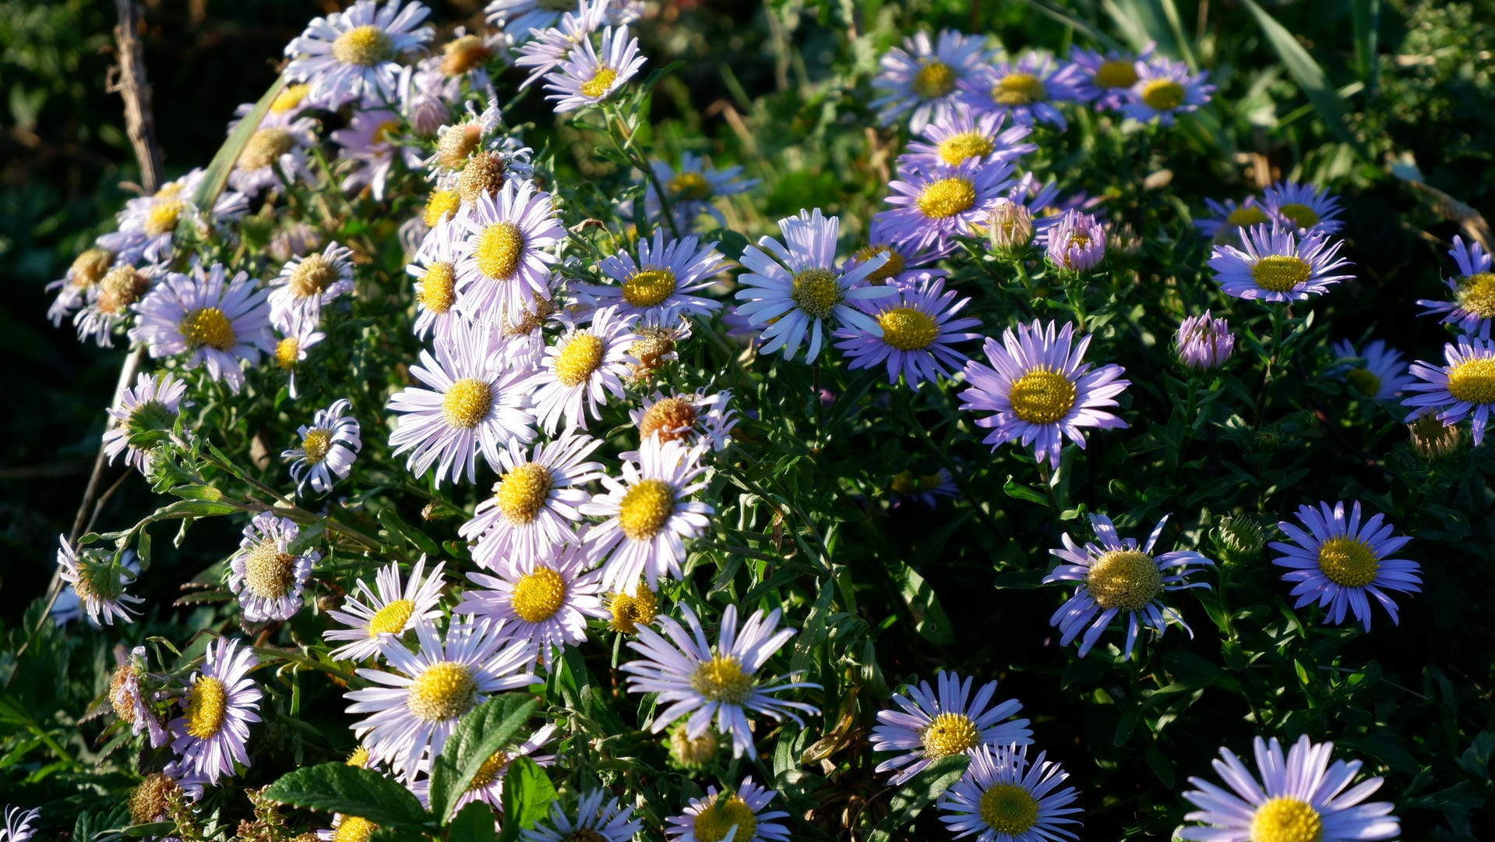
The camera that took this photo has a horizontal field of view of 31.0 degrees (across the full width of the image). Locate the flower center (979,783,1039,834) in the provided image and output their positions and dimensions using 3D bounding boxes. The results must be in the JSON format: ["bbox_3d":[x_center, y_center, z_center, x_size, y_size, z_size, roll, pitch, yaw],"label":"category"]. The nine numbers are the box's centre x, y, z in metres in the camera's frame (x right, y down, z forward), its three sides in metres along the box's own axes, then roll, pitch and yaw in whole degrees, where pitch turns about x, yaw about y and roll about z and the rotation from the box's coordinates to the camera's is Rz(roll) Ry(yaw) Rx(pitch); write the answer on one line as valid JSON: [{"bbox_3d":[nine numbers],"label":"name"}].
[{"bbox_3d":[0.054,0.080,0.560,0.012,0.005,0.012,0,63,0],"label":"flower center"}]

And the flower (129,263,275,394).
[{"bbox_3d":[-0.151,-0.026,0.750,0.040,0.013,0.040,5,61,10],"label":"flower"}]

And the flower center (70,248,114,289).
[{"bbox_3d":[-0.187,-0.044,0.770,0.014,0.007,0.014,-43,38,-4],"label":"flower center"}]

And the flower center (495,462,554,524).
[{"bbox_3d":[-0.057,0.018,0.693,0.015,0.007,0.015,-9,63,19],"label":"flower center"}]

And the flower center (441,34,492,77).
[{"bbox_3d":[-0.079,-0.103,0.760,0.015,0.008,0.015,-39,35,-2],"label":"flower center"}]

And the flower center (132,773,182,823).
[{"bbox_3d":[-0.125,0.080,0.570,0.011,0.006,0.011,24,78,41],"label":"flower center"}]

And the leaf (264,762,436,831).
[{"bbox_3d":[-0.080,0.075,0.535,0.035,0.006,0.018,9,37,7],"label":"leaf"}]

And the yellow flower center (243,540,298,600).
[{"bbox_3d":[-0.120,0.038,0.680,0.015,0.015,0.008,-10,-13,10],"label":"yellow flower center"}]

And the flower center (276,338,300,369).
[{"bbox_3d":[-0.116,-0.017,0.680,0.008,0.008,0.004,26,6,43],"label":"flower center"}]

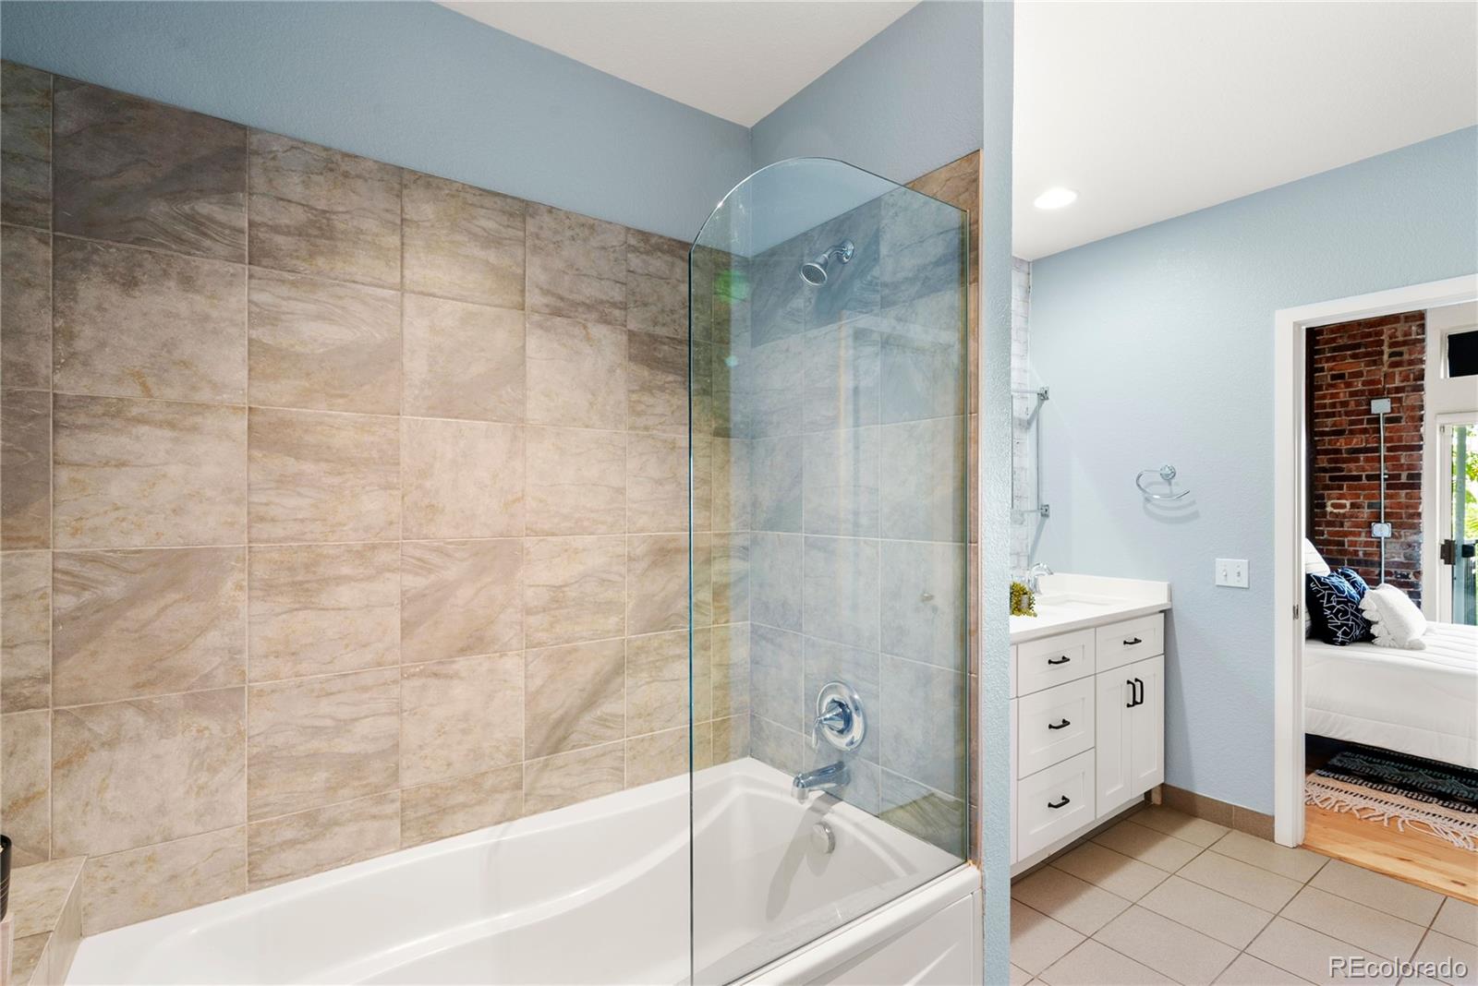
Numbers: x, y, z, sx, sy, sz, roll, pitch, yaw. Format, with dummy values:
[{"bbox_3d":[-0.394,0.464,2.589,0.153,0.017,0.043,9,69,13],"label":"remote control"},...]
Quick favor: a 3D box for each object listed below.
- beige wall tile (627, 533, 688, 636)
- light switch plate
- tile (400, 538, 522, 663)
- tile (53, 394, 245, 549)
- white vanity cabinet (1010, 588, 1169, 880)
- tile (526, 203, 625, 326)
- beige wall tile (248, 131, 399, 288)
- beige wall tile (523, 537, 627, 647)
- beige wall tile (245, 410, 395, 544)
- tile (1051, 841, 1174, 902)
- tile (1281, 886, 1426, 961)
[{"bbox_3d":[-0.217,0.277,2.066,0.301,0.305,0.010,0,-1,-35],"label":"beige wall tile"},{"bbox_3d":[2.028,0.334,2.706,0.010,0.115,0.116,0,-1,-35],"label":"light switch plate"},{"bbox_3d":[-0.706,0.272,1.696,0.300,0.302,0.010,0,-1,-36],"label":"tile"},{"bbox_3d":[-1.196,-0.037,1.347,0.300,0.302,0.010,0,-1,-36],"label":"tile"},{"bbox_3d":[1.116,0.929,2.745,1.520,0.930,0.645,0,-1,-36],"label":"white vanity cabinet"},{"bbox_3d":[-0.459,-0.642,1.879,0.300,0.302,0.010,0,-1,-36],"label":"tile"},{"bbox_3d":[-0.958,-0.648,1.540,0.302,0.302,0.010,0,-1,-36],"label":"beige wall tile"},{"bbox_3d":[-0.463,0.274,1.889,0.302,0.302,0.010,0,-1,-36],"label":"beige wall tile"},{"bbox_3d":[-0.960,-0.037,1.538,0.301,0.305,0.010,0,-1,-35],"label":"beige wall tile"},{"bbox_3d":[1.389,1.406,2.455,0.302,0.010,0.302,0,-1,-35],"label":"tile"},{"bbox_3d":[1.983,1.402,2.126,0.302,0.011,0.302,0,0,-35],"label":"tile"}]

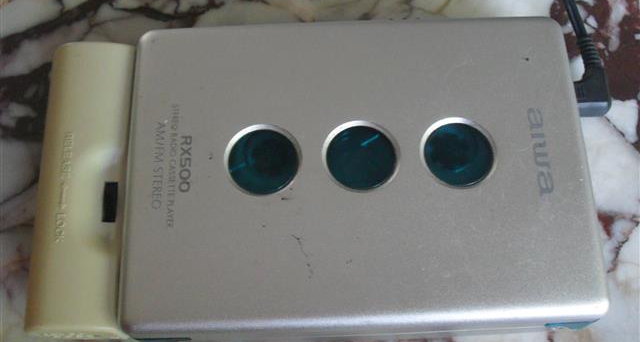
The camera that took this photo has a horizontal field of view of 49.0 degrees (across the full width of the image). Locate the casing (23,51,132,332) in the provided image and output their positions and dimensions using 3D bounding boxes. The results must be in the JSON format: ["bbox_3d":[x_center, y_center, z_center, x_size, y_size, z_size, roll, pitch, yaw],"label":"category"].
[{"bbox_3d":[-0.057,0.004,0.182,0.024,0.020,0.074,-2,71,0],"label":"casing"}]

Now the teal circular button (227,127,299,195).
[{"bbox_3d":[-0.014,-0.002,0.172,0.017,0.003,0.017,0,71,1],"label":"teal circular button"}]

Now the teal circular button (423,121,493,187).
[{"bbox_3d":[0.034,-0.004,0.173,0.017,0.003,0.017,0,71,1],"label":"teal circular button"}]

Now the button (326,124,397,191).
[{"bbox_3d":[0.010,-0.003,0.173,0.017,0.003,0.017,-2,71,0],"label":"button"}]

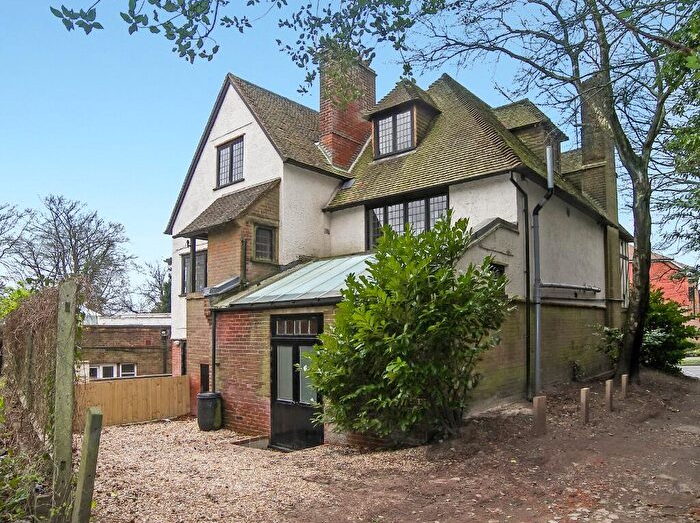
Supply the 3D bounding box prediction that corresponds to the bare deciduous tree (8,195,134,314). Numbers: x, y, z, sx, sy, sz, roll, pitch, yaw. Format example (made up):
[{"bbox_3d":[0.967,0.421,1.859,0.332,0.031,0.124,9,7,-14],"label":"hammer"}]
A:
[{"bbox_3d":[-18.561,1.100,35.407,7.800,11.300,7.800,3,-7,-28],"label":"bare deciduous tree"}]

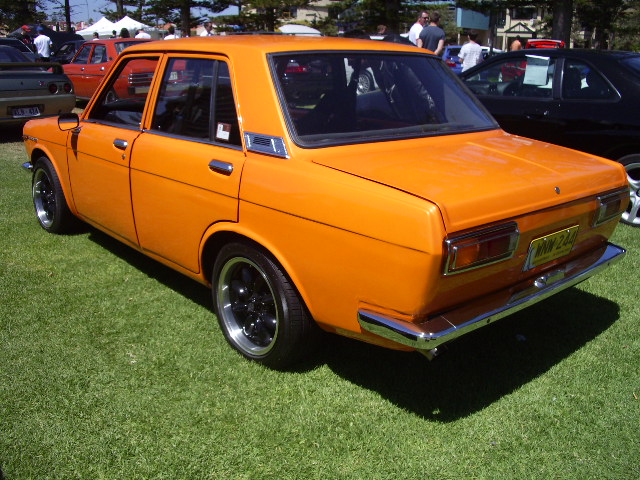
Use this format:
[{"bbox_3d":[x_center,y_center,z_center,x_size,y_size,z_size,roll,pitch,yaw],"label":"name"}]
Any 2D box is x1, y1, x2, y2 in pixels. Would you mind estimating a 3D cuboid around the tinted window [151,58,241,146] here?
[{"bbox_3d":[-0.511,-0.611,2.831,0.060,0.370,0.760,15,3,-45],"label":"tinted window"}]

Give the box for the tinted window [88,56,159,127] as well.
[{"bbox_3d":[-1.020,-0.773,3.357,0.060,0.385,0.600,15,3,-45],"label":"tinted window"}]

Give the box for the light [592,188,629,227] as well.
[{"bbox_3d":[1.278,-0.147,2.828,0.352,0.127,0.055,-13,22,-41],"label":"light"}]

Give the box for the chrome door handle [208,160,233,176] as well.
[{"bbox_3d":[-0.414,-0.305,2.734,0.040,0.052,0.150,-13,22,-41],"label":"chrome door handle"}]

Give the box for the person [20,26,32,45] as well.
[{"bbox_3d":[-8.881,-5.649,19.746,0.340,1.720,0.480,4,17,8],"label":"person"}]

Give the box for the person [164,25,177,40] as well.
[{"bbox_3d":[-3.753,-4.453,16.300,0.480,1.760,0.300,0,17,-6],"label":"person"}]

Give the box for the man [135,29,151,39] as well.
[{"bbox_3d":[-4.718,-4.694,17.200,0.500,1.680,0.360,-6,18,-24],"label":"man"}]

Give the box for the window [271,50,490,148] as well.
[{"bbox_3d":[0.335,-0.686,2.990,1.320,0.470,0.090,-13,-22,-41],"label":"window"}]

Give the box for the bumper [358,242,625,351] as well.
[{"bbox_3d":[0.795,0.164,2.582,1.530,0.110,0.285,-13,22,-41],"label":"bumper"}]

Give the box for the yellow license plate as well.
[{"bbox_3d":[0.910,0.029,2.535,0.370,0.135,0.015,-13,31,-41],"label":"yellow license plate"}]

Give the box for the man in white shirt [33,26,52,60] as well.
[{"bbox_3d":[-8.429,-5.614,19.743,0.500,1.700,0.330,-3,17,-14],"label":"man in white shirt"}]

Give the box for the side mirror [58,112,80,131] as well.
[{"bbox_3d":[-1.495,-0.702,3.853,0.132,0.107,0.055,-13,22,-41],"label":"side mirror"}]

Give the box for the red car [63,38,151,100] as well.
[{"bbox_3d":[-4.130,-3.470,13.500,1.620,1.410,4.250,-12,21,-37],"label":"red car"}]

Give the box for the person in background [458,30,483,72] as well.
[{"bbox_3d":[3.209,-3.619,14.049,0.500,1.740,0.330,4,17,7],"label":"person in background"}]

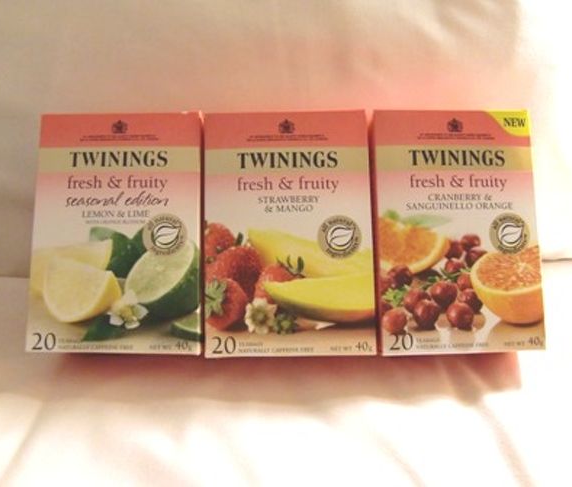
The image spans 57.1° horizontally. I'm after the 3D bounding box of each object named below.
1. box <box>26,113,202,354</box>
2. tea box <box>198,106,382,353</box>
[{"bbox_3d":[-0.090,-0.002,0.312,0.087,0.066,0.130,0,81,-1],"label":"box"},{"bbox_3d":[0.002,-0.002,0.310,0.087,0.130,0.066,-1,-7,1],"label":"tea box"}]

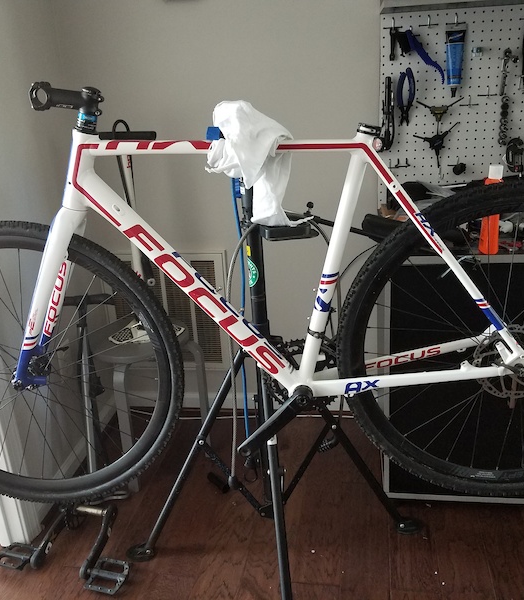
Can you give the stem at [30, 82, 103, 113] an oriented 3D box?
[{"bbox_3d":[-0.372,-0.387,1.151,0.135,0.052,0.046,4,18,0],"label":"stem"}]

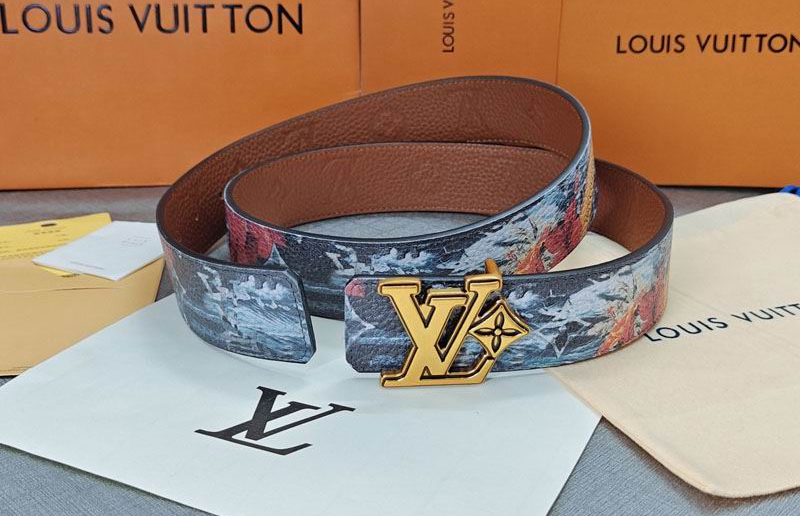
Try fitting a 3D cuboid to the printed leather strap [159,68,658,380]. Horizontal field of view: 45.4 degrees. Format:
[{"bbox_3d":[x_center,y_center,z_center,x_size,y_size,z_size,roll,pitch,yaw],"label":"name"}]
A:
[{"bbox_3d":[0.006,-0.022,0.437,0.232,0.072,0.186,0,25,0],"label":"printed leather strap"}]

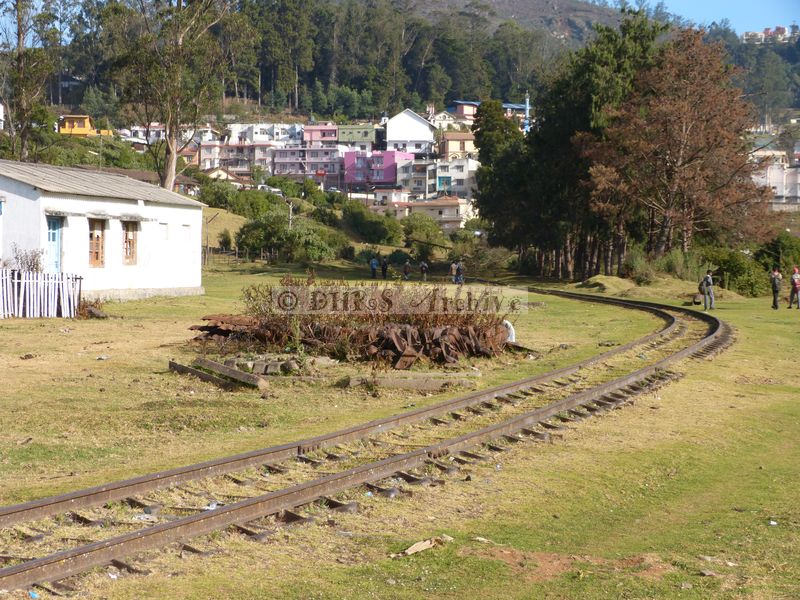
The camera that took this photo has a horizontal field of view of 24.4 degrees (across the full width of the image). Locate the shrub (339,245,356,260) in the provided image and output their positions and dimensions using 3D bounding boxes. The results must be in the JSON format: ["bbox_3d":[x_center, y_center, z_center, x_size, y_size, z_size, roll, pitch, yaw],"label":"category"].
[{"bbox_3d":[-4.685,-4.194,165.000,1.400,1.350,1.400,0,1,0],"label":"shrub"}]

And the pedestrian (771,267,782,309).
[{"bbox_3d":[15.273,-0.466,75.000,0.500,1.700,0.400,1,1,21],"label":"pedestrian"}]

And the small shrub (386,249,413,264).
[{"bbox_3d":[0.045,-3.837,165.000,2.150,1.400,1.900,0,1,0],"label":"small shrub"}]

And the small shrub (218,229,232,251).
[{"bbox_3d":[-16.800,-5.825,178.000,1.350,2.150,1.350,0,1,0],"label":"small shrub"}]

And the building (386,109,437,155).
[{"bbox_3d":[2.823,-39.526,435.000,11.300,10.900,12.000,1,1,16],"label":"building"}]

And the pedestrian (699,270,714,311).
[{"bbox_3d":[12.433,-0.385,75.000,0.550,1.640,0.520,1,1,15],"label":"pedestrian"}]

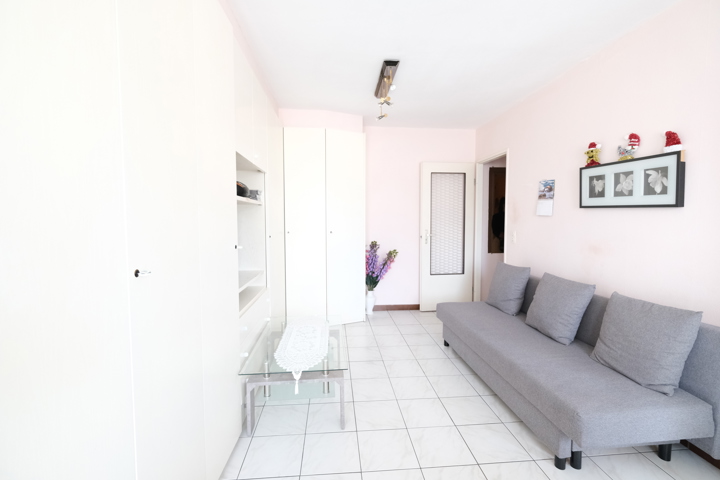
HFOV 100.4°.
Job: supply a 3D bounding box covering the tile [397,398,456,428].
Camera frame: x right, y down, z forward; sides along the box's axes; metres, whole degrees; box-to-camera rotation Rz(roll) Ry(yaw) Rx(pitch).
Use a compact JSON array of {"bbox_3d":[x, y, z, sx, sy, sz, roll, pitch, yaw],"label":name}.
[{"bbox_3d":[0.427,1.144,1.988,0.300,0.010,0.300,0,4,-5],"label":"tile"}]

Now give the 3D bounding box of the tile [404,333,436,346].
[{"bbox_3d":[0.619,1.048,3.142,0.298,0.012,0.297,0,3,-5],"label":"tile"}]

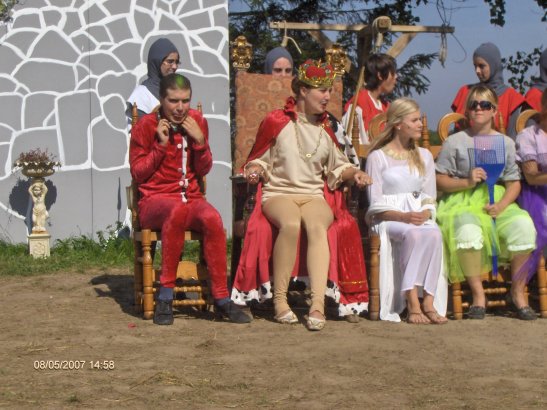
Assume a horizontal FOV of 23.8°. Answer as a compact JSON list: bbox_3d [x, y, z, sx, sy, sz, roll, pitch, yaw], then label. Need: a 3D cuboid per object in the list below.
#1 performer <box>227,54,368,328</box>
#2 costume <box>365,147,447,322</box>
[{"bbox_3d":[0.151,-0.087,7.005,0.740,1.400,0.820,-1,3,-5],"label":"performer"},{"bbox_3d":[0.733,0.142,7.138,0.450,0.920,0.660,-1,3,-15],"label":"costume"}]

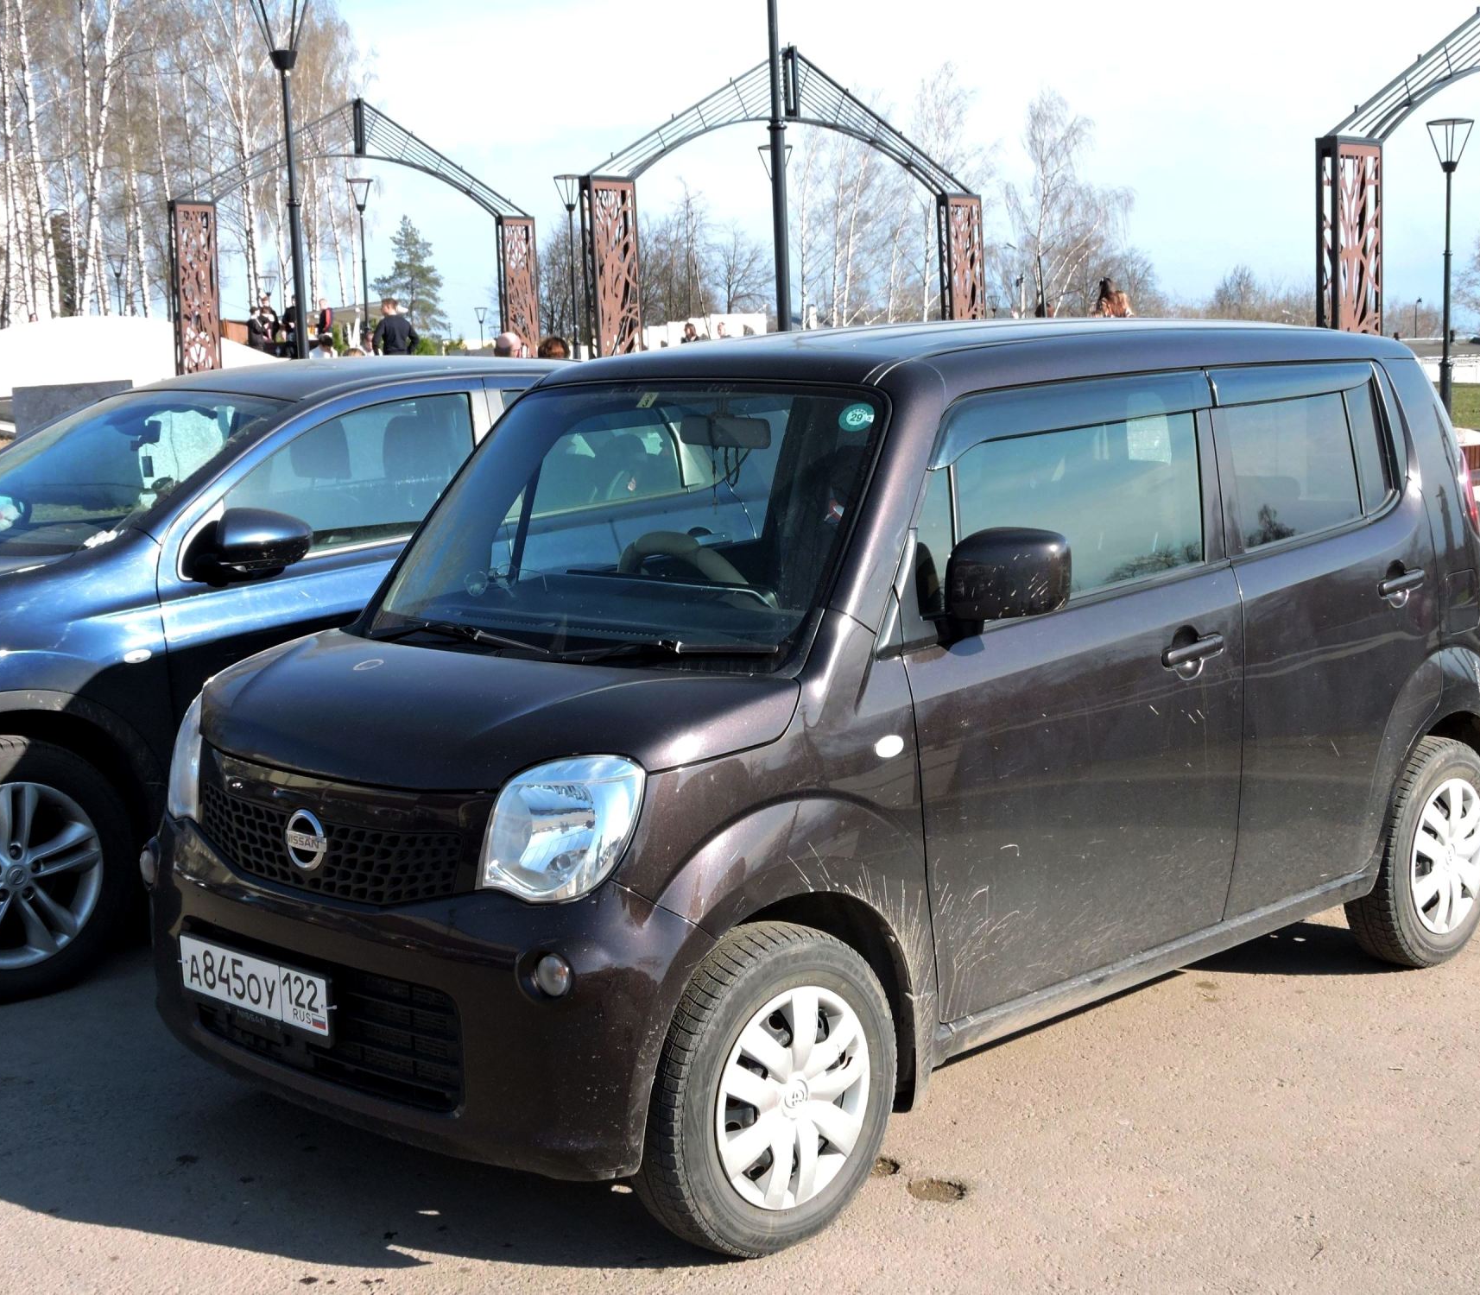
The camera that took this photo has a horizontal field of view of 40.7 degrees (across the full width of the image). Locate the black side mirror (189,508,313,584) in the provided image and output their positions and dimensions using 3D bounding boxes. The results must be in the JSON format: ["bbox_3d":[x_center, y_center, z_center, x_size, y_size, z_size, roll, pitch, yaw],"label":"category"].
[{"bbox_3d":[-1.305,-0.268,5.291,0.240,0.195,0.220,4,9,44],"label":"black side mirror"}]

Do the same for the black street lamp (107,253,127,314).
[{"bbox_3d":[-22.105,-11.731,71.247,0.650,4.600,0.650,-2,6,0],"label":"black street lamp"}]

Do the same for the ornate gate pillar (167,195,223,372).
[{"bbox_3d":[-7.192,-4.451,26.659,0.570,2.960,0.200,-7,8,-41],"label":"ornate gate pillar"}]

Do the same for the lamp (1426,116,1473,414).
[{"bbox_3d":[9.861,-4.993,27.747,0.660,4.600,0.660,-2,6,0],"label":"lamp"}]

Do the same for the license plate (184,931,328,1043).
[{"bbox_3d":[-0.908,0.637,3.740,0.015,0.112,0.520,-9,10,-43],"label":"license plate"}]

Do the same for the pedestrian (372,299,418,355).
[{"bbox_3d":[-4.410,-3.606,25.608,0.560,1.750,0.340,-4,7,-17],"label":"pedestrian"}]

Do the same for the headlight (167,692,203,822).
[{"bbox_3d":[-1.077,0.220,4.029,0.220,0.250,0.240,-8,9,-44],"label":"headlight"}]

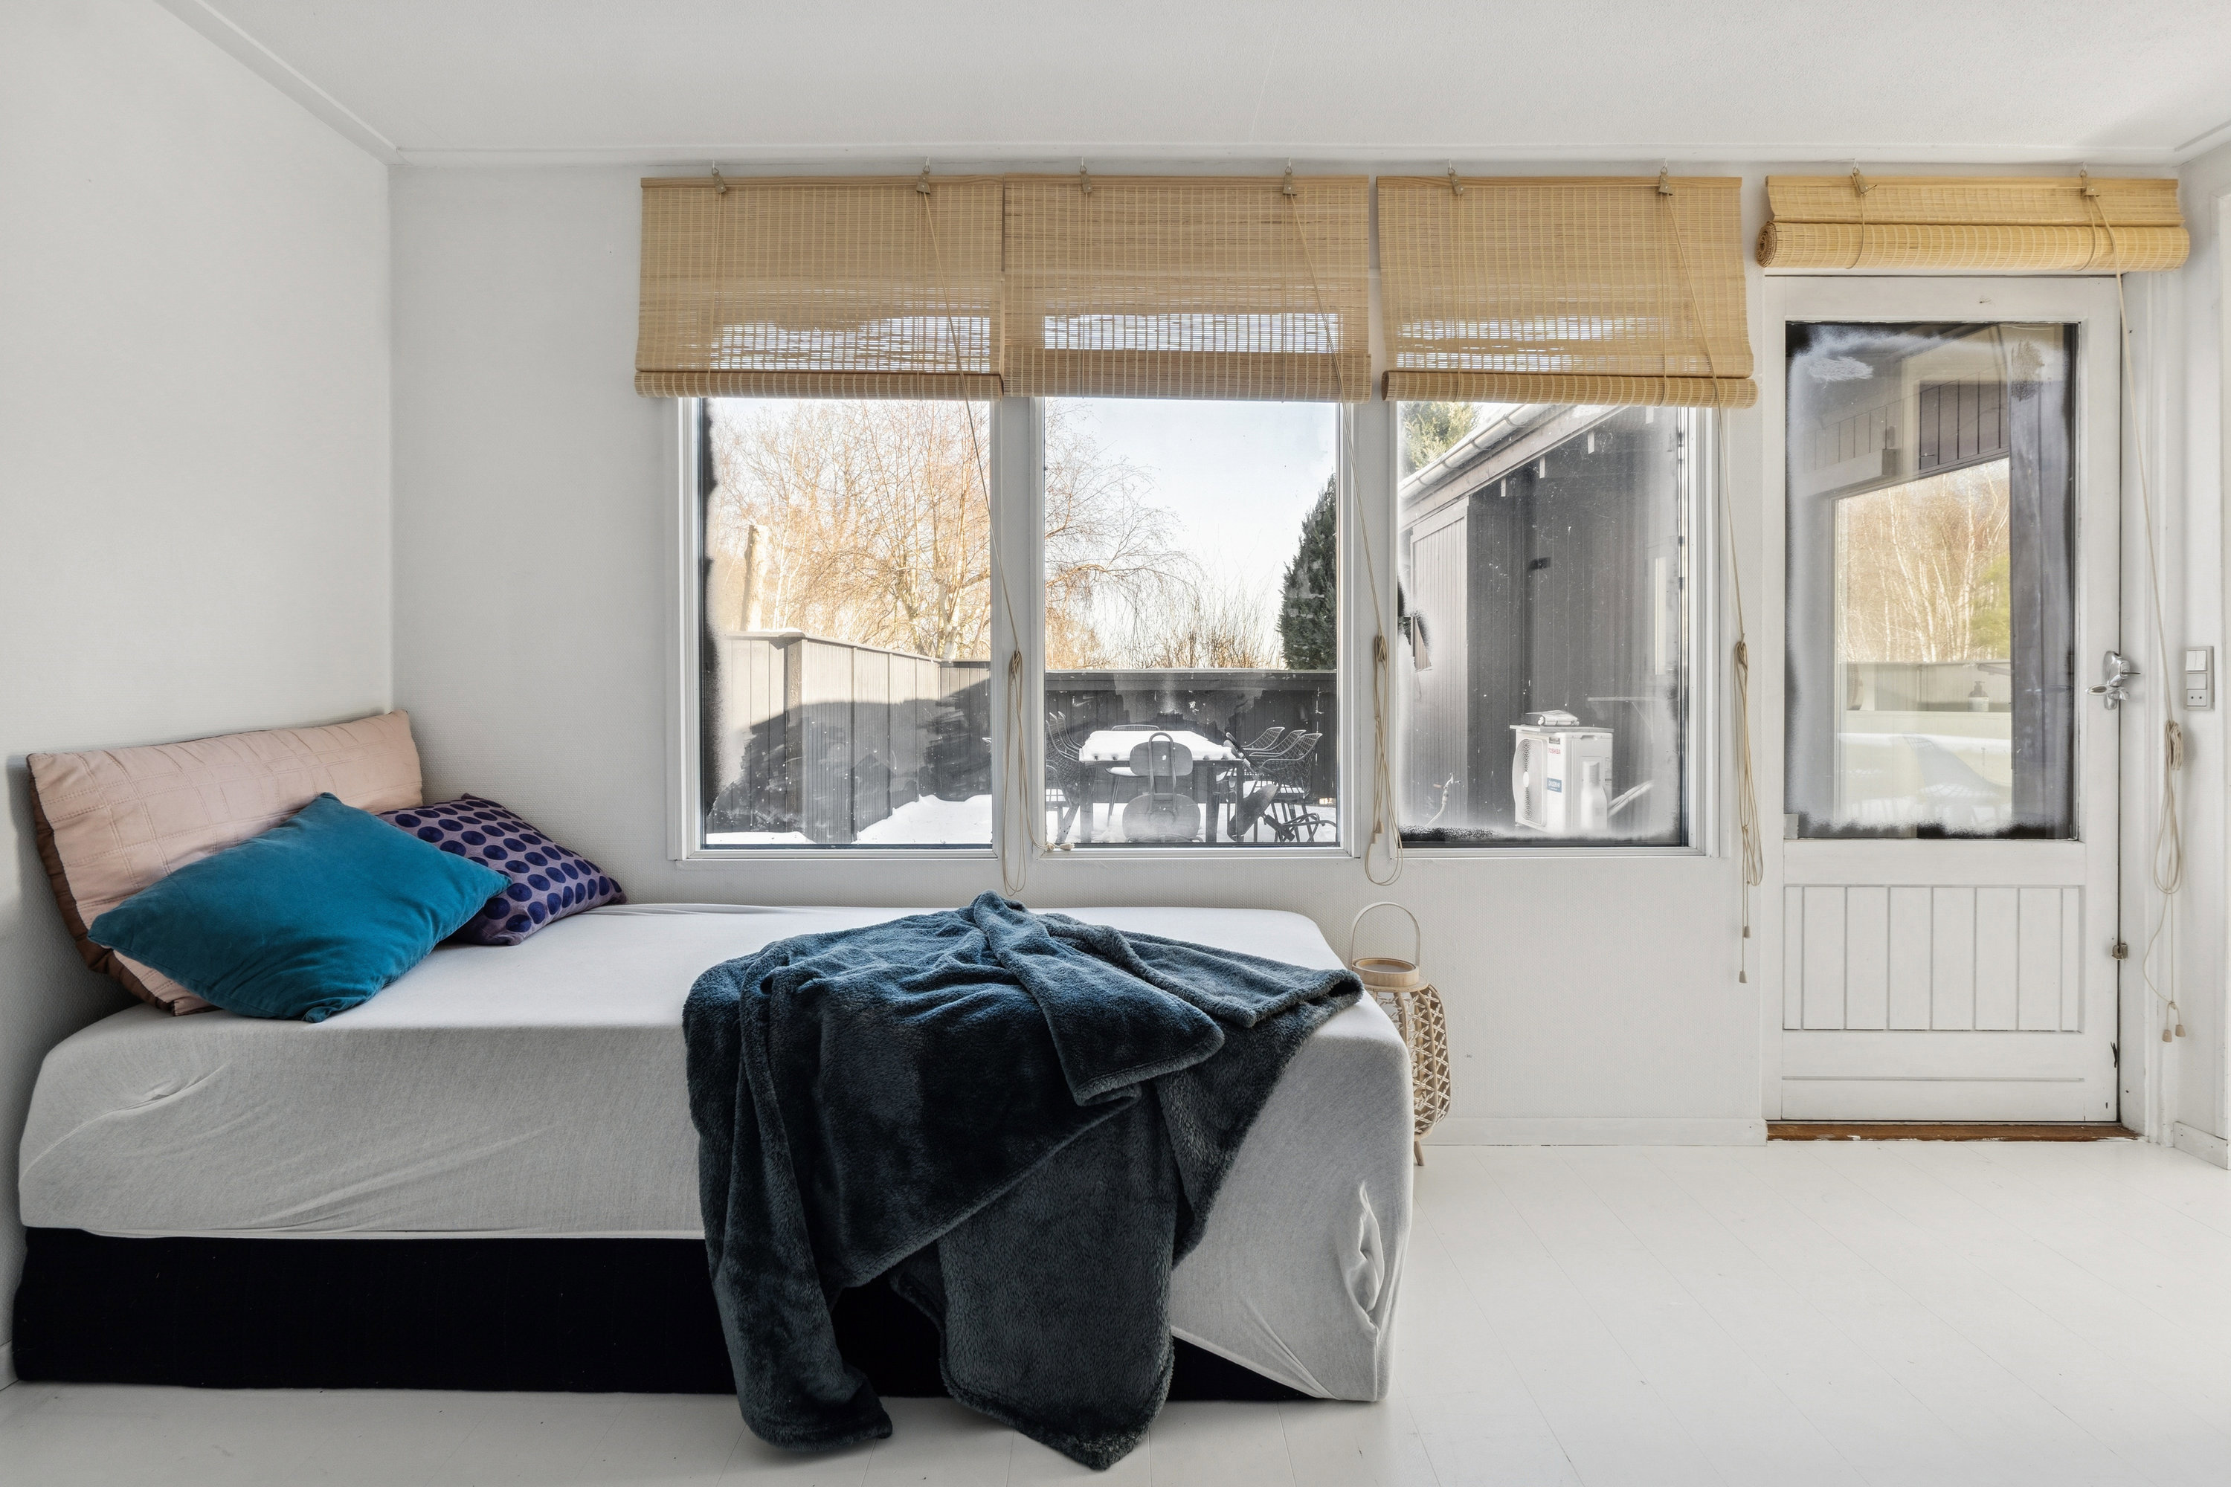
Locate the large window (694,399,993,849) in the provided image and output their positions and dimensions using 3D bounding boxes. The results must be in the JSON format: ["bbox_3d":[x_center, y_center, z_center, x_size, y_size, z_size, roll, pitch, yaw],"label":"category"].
[{"bbox_3d":[-0.613,-0.363,2.667,0.670,1.216,0.079,0,2,0],"label":"large window"}]

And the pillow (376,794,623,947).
[{"bbox_3d":[-1.280,0.247,2.420,0.400,0.130,0.380,36,10,2],"label":"pillow"}]

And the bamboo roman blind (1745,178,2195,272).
[{"bbox_3d":[1.885,-1.140,2.570,0.935,0.225,0.130,0,2,0],"label":"bamboo roman blind"}]

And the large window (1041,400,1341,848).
[{"bbox_3d":[0.175,-0.363,2.667,0.691,1.216,0.079,0,2,0],"label":"large window"}]

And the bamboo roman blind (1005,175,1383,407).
[{"bbox_3d":[0.158,-1.013,2.610,0.815,0.505,0.090,0,2,0],"label":"bamboo roman blind"}]

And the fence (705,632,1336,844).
[{"bbox_3d":[-0.120,0.000,8.700,4.300,1.350,4.300,0,2,0],"label":"fence"}]

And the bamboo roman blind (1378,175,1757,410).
[{"bbox_3d":[0.975,-0.987,2.553,0.799,0.506,0.070,0,2,0],"label":"bamboo roman blind"}]

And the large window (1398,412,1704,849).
[{"bbox_3d":[1.003,-0.372,2.730,0.720,1.200,0.080,0,2,0],"label":"large window"}]

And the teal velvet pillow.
[{"bbox_3d":[-1.319,0.255,1.951,0.390,0.140,0.420,25,31,4],"label":"teal velvet pillow"}]

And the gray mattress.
[{"bbox_3d":[-0.596,0.665,2.187,2.054,0.552,0.913,0,2,1],"label":"gray mattress"}]

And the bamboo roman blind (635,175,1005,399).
[{"bbox_3d":[-0.638,-0.994,2.553,0.793,0.491,0.070,0,2,0],"label":"bamboo roman blind"}]

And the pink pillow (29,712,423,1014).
[{"bbox_3d":[-1.518,0.195,2.193,0.124,0.457,0.824,-17,2,1],"label":"pink pillow"}]

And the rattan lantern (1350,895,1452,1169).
[{"bbox_3d":[0.580,0.631,2.520,0.276,0.580,0.276,0,2,0],"label":"rattan lantern"}]

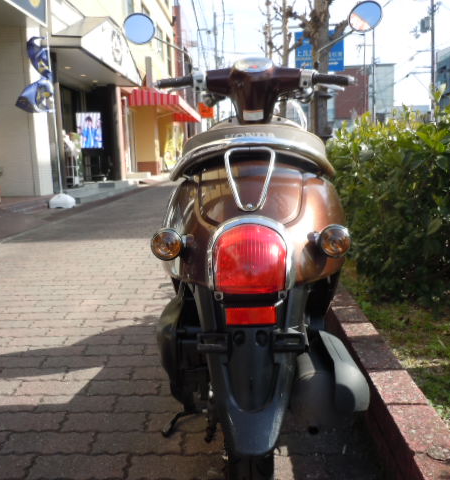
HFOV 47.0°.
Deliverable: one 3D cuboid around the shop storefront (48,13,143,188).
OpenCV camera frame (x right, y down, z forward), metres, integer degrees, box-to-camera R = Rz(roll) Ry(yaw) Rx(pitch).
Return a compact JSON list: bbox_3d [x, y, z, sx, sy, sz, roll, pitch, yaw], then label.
[{"bbox_3d":[-2.976,-2.798,11.163,1.150,3.380,4.800,-1,9,3],"label":"shop storefront"}]

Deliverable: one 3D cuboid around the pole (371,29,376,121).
[{"bbox_3d":[13.264,-13.352,46.972,0.260,12.461,0.260,-1,9,3],"label":"pole"}]

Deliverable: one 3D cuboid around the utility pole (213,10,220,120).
[{"bbox_3d":[-0.580,-12.401,42.975,0.260,12.515,0.260,-1,9,3],"label":"utility pole"}]

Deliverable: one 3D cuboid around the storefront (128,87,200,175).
[{"bbox_3d":[-2.196,-3.869,19.470,1.850,2.900,7.000,-1,9,3],"label":"storefront"}]

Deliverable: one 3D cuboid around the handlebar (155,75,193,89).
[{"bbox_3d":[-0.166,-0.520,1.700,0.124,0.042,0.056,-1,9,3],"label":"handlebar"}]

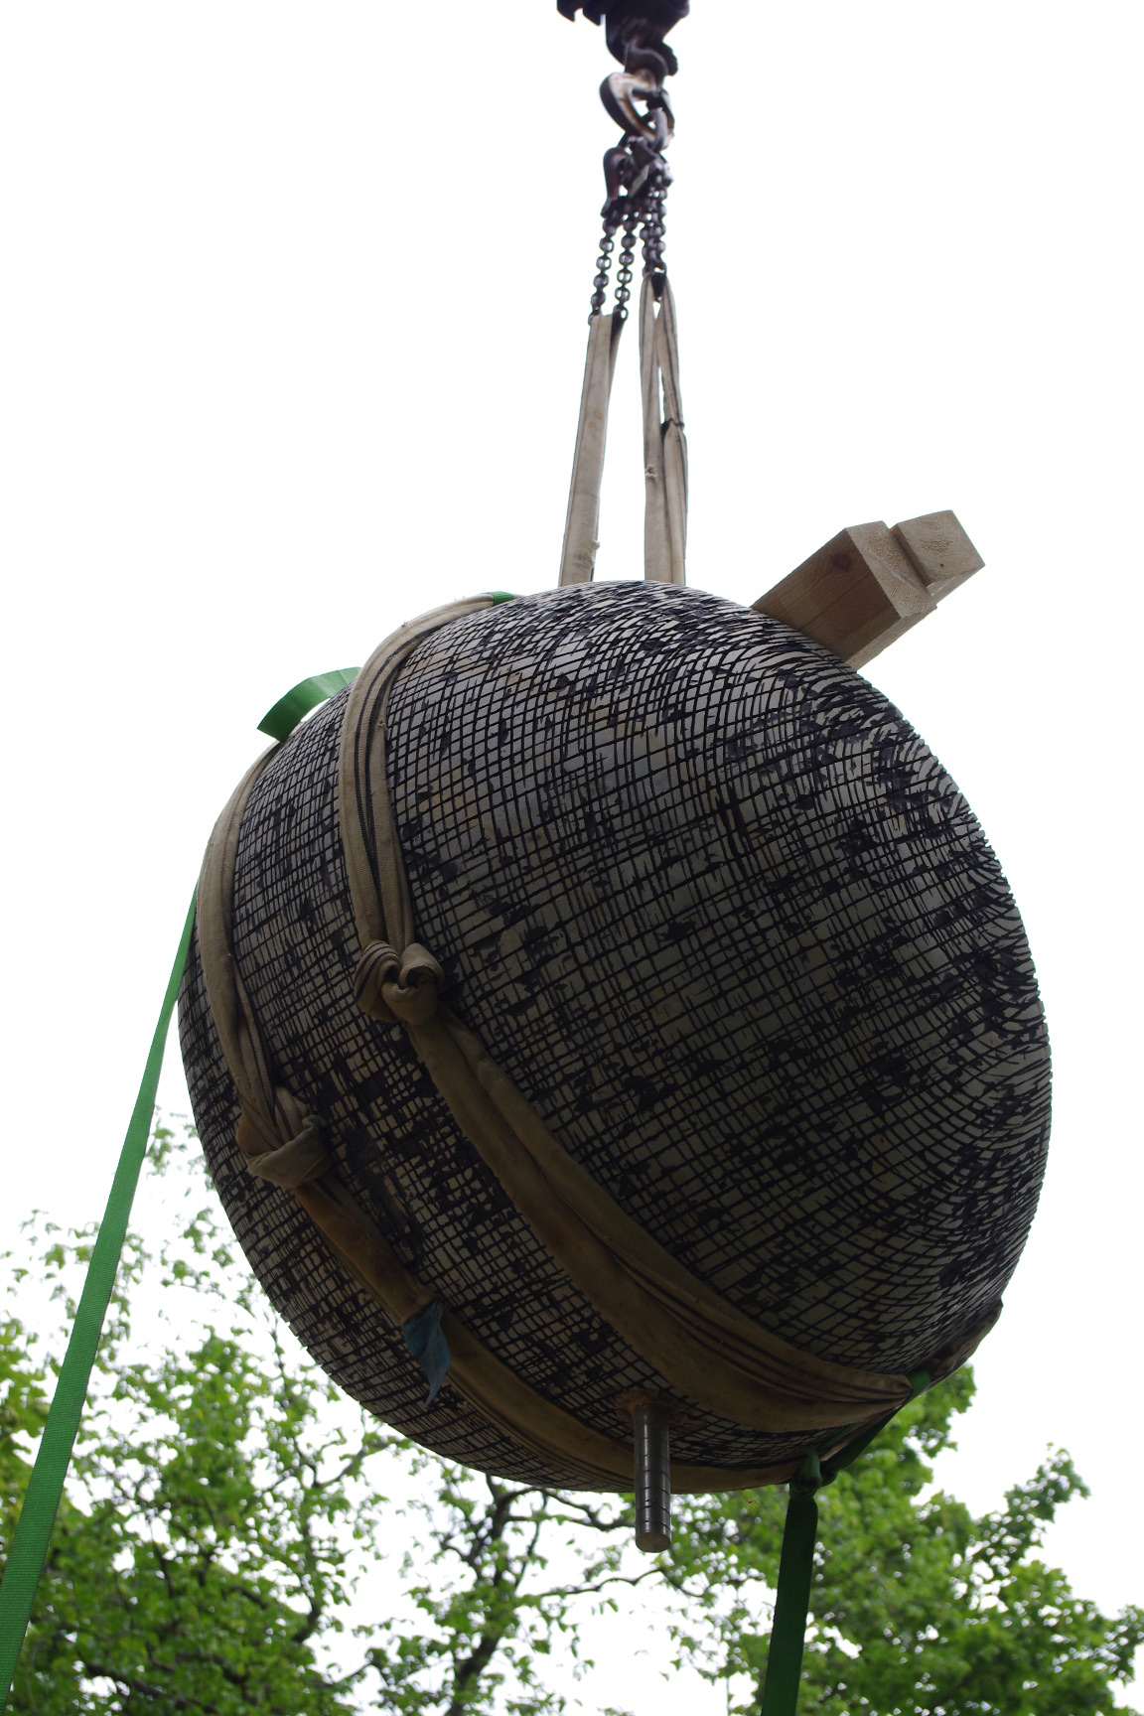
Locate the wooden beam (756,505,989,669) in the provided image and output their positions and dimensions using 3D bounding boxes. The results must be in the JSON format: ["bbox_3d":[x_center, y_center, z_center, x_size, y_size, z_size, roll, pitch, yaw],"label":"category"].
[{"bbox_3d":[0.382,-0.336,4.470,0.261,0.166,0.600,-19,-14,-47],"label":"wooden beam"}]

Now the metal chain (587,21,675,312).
[{"bbox_3d":[0.118,-1.349,5.301,0.170,0.809,0.170,1,-39,0],"label":"metal chain"}]

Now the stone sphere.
[{"bbox_3d":[0.062,0.258,4.000,1.280,1.300,1.290,1,-39,0],"label":"stone sphere"}]

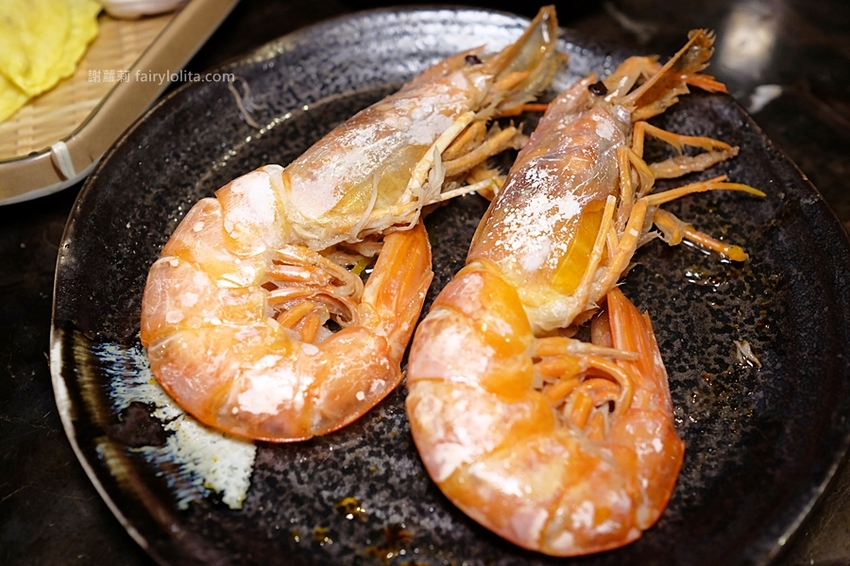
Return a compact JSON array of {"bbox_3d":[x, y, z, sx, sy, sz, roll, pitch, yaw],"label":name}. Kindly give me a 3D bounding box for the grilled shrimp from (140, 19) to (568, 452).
[{"bbox_3d":[-0.014,-0.028,0.217,0.067,0.031,0.148,25,55,16],"label":"grilled shrimp"}]

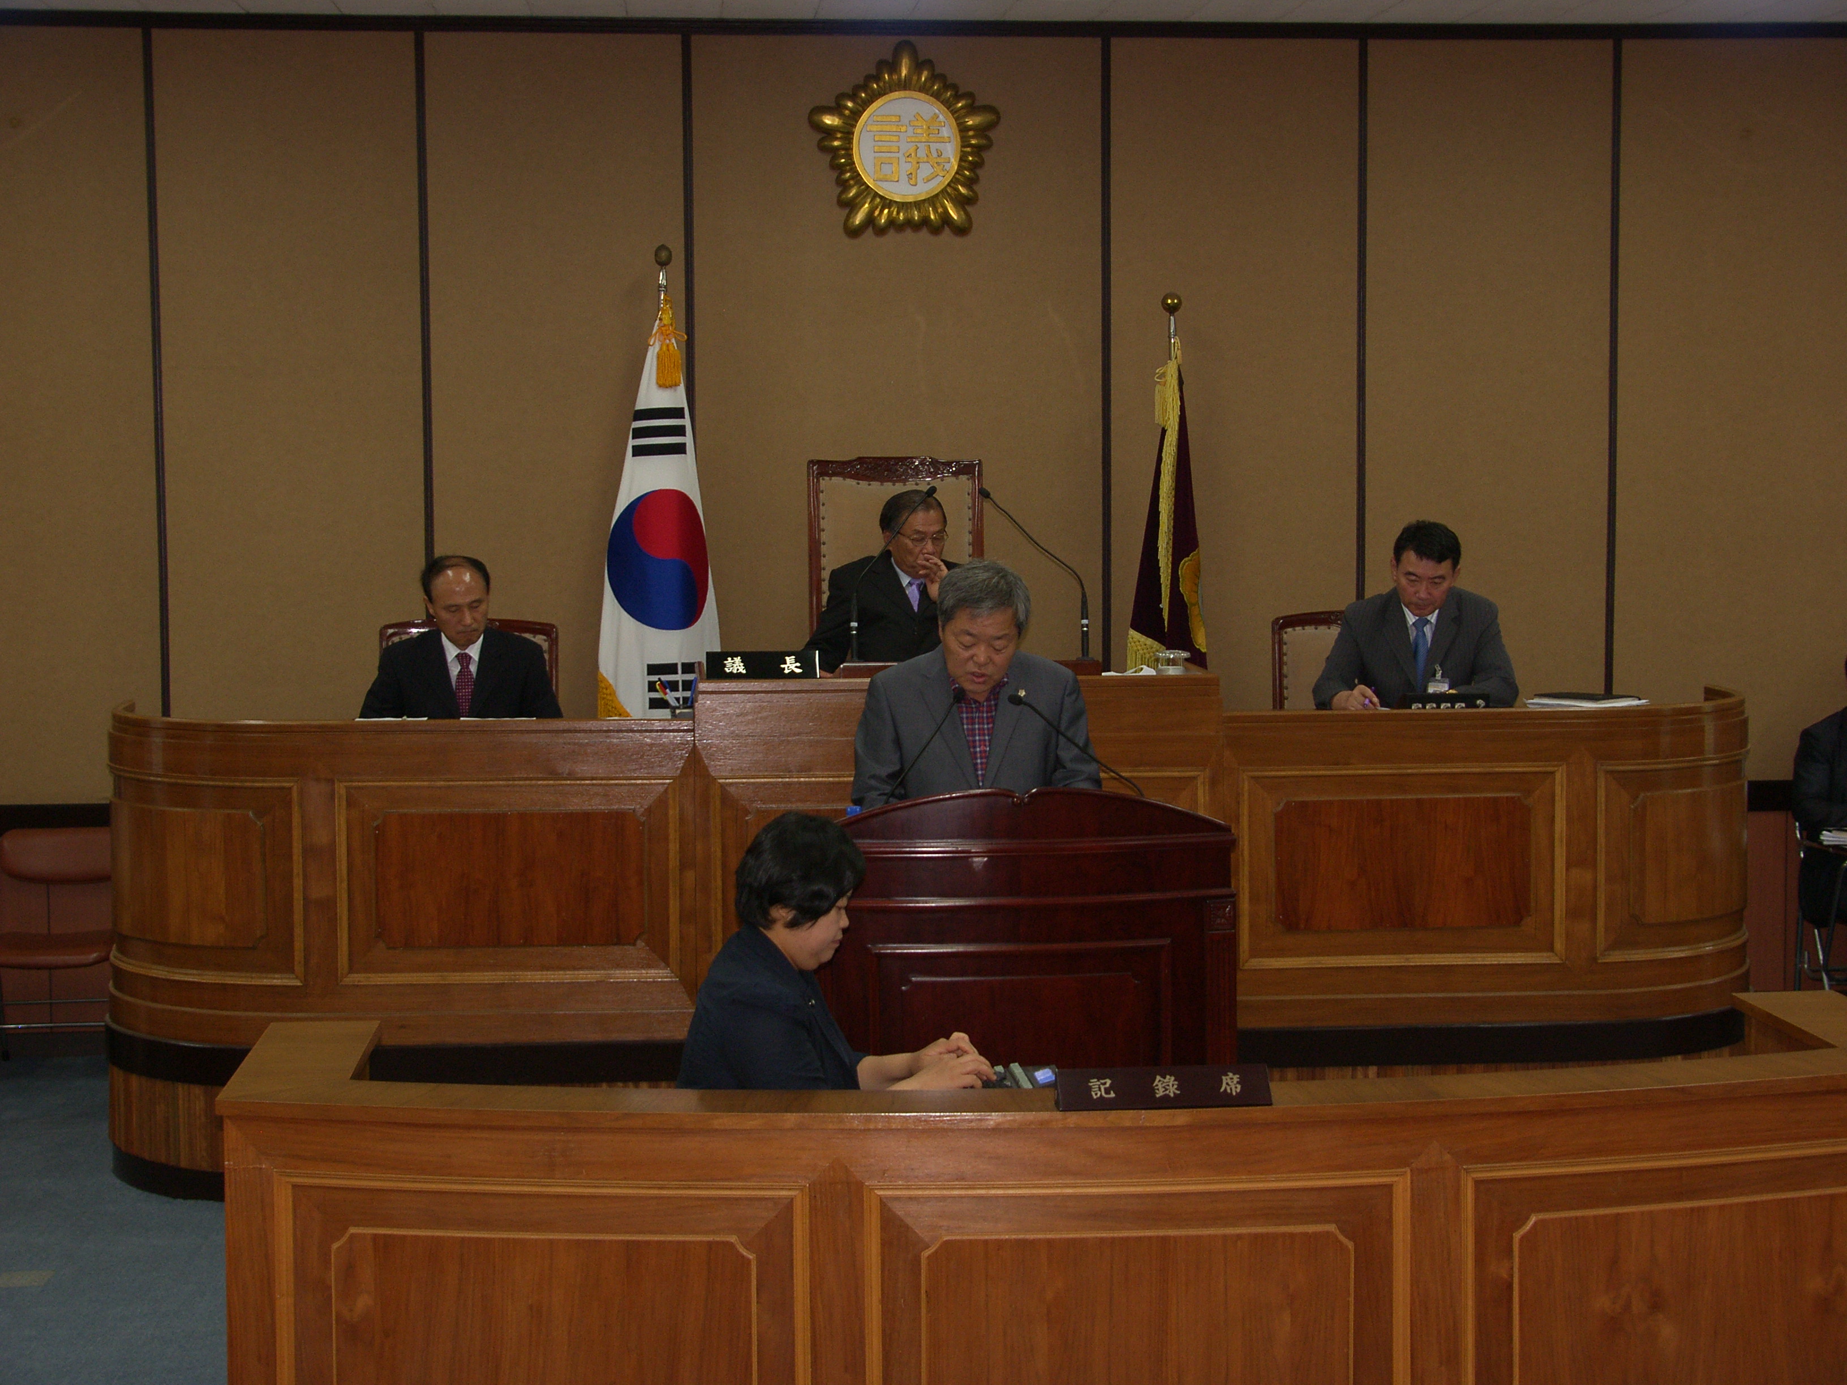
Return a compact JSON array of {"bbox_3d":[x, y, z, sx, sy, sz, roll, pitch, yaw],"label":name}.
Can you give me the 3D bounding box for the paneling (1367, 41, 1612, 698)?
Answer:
[{"bbox_3d":[1.699,-0.838,9.614,0.750,2.210,0.050,-1,5,-5],"label":"paneling"}]

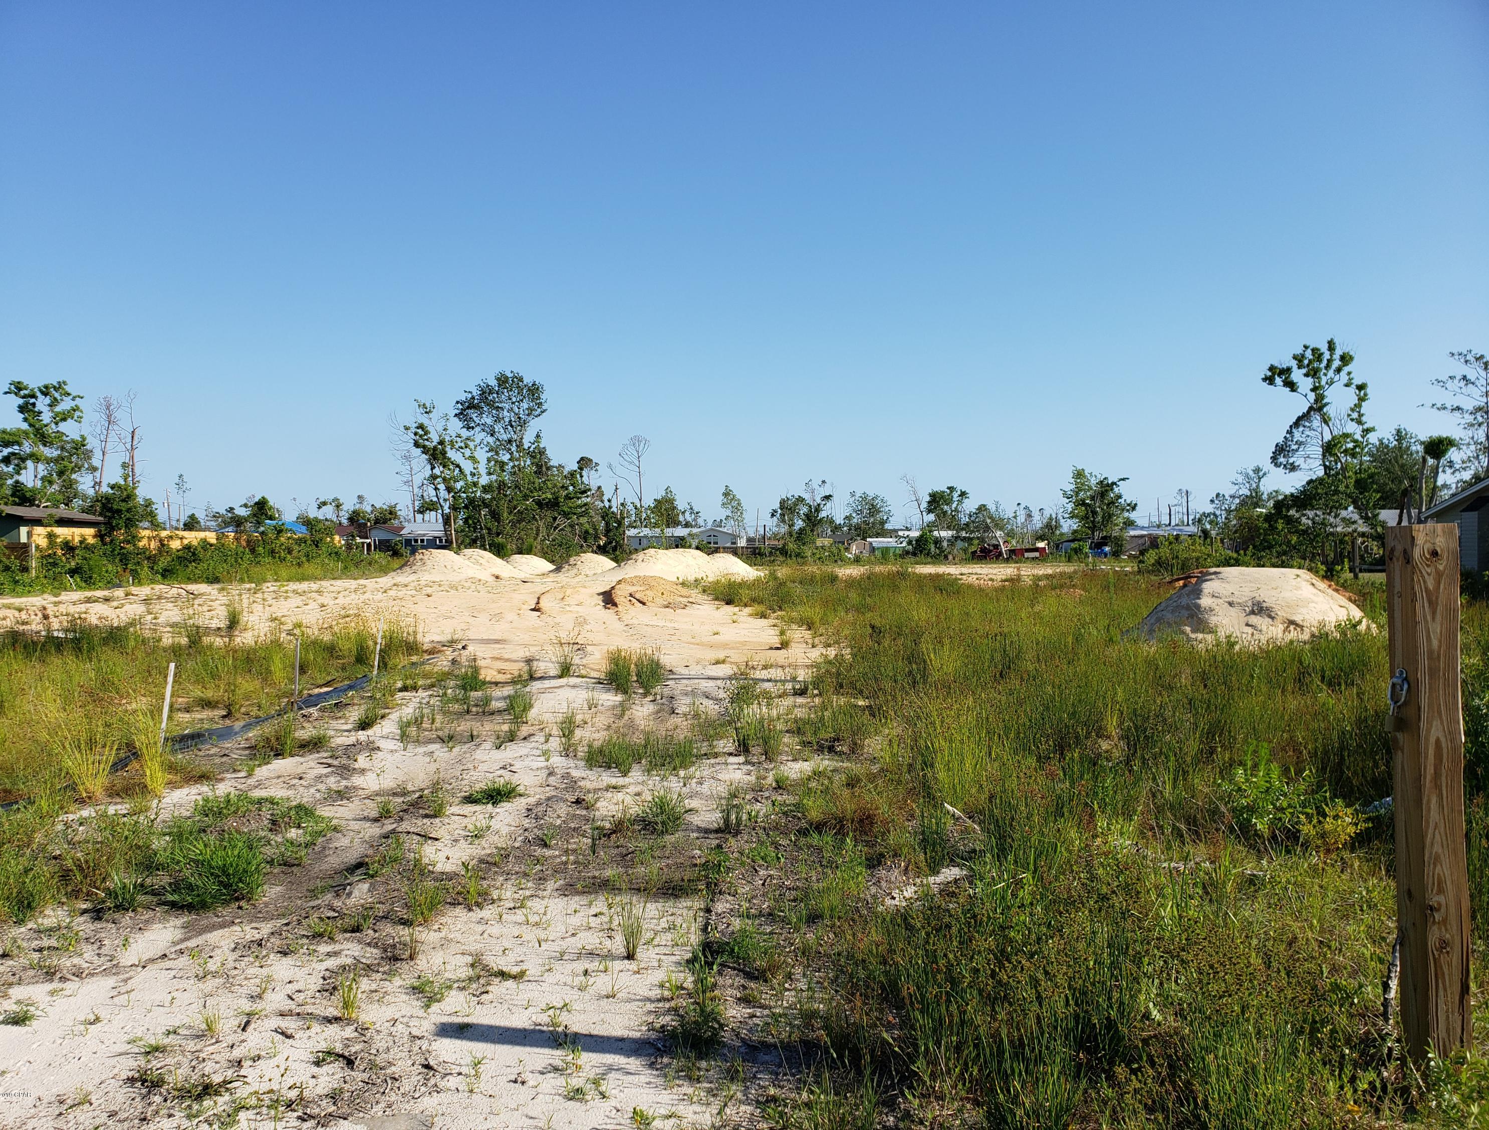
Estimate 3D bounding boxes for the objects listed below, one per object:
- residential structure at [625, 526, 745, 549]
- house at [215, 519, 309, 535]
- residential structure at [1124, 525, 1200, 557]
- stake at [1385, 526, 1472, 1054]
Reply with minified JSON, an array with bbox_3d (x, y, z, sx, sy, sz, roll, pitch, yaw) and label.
[{"bbox_3d":[-8.900,-3.600,168.000,16.800,3.750,8.500,0,1,6],"label":"residential structure"},{"bbox_3d":[-68.000,-3.750,158.000,10.500,4.600,9.500,0,1,-5],"label":"house"},{"bbox_3d":[48.000,-2.650,130.000,9.000,3.600,7.500,0,1,3],"label":"residential structure"},{"bbox_3d":[2.200,0.725,3.640,0.140,1.710,0.140,-3,1,-3],"label":"stake"}]

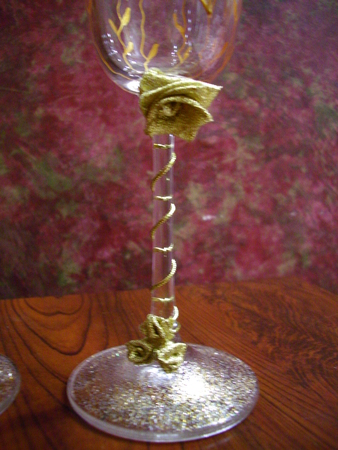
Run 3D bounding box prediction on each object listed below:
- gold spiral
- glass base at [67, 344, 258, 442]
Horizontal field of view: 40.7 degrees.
[{"bbox_3d":[-0.002,-0.001,0.176,0.010,0.062,0.010,0,7,0],"label":"gold spiral"},{"bbox_3d":[-0.002,0.059,0.184,0.076,0.013,0.076,0,7,0],"label":"glass base"}]

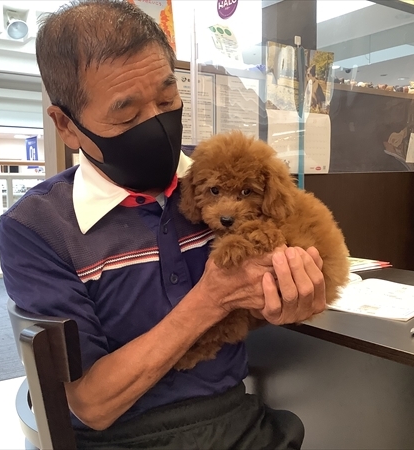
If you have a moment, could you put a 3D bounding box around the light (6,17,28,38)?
[{"bbox_3d":[-2.730,-2.830,7.700,0.290,0.280,0.280,-3,5,-27],"label":"light"}]

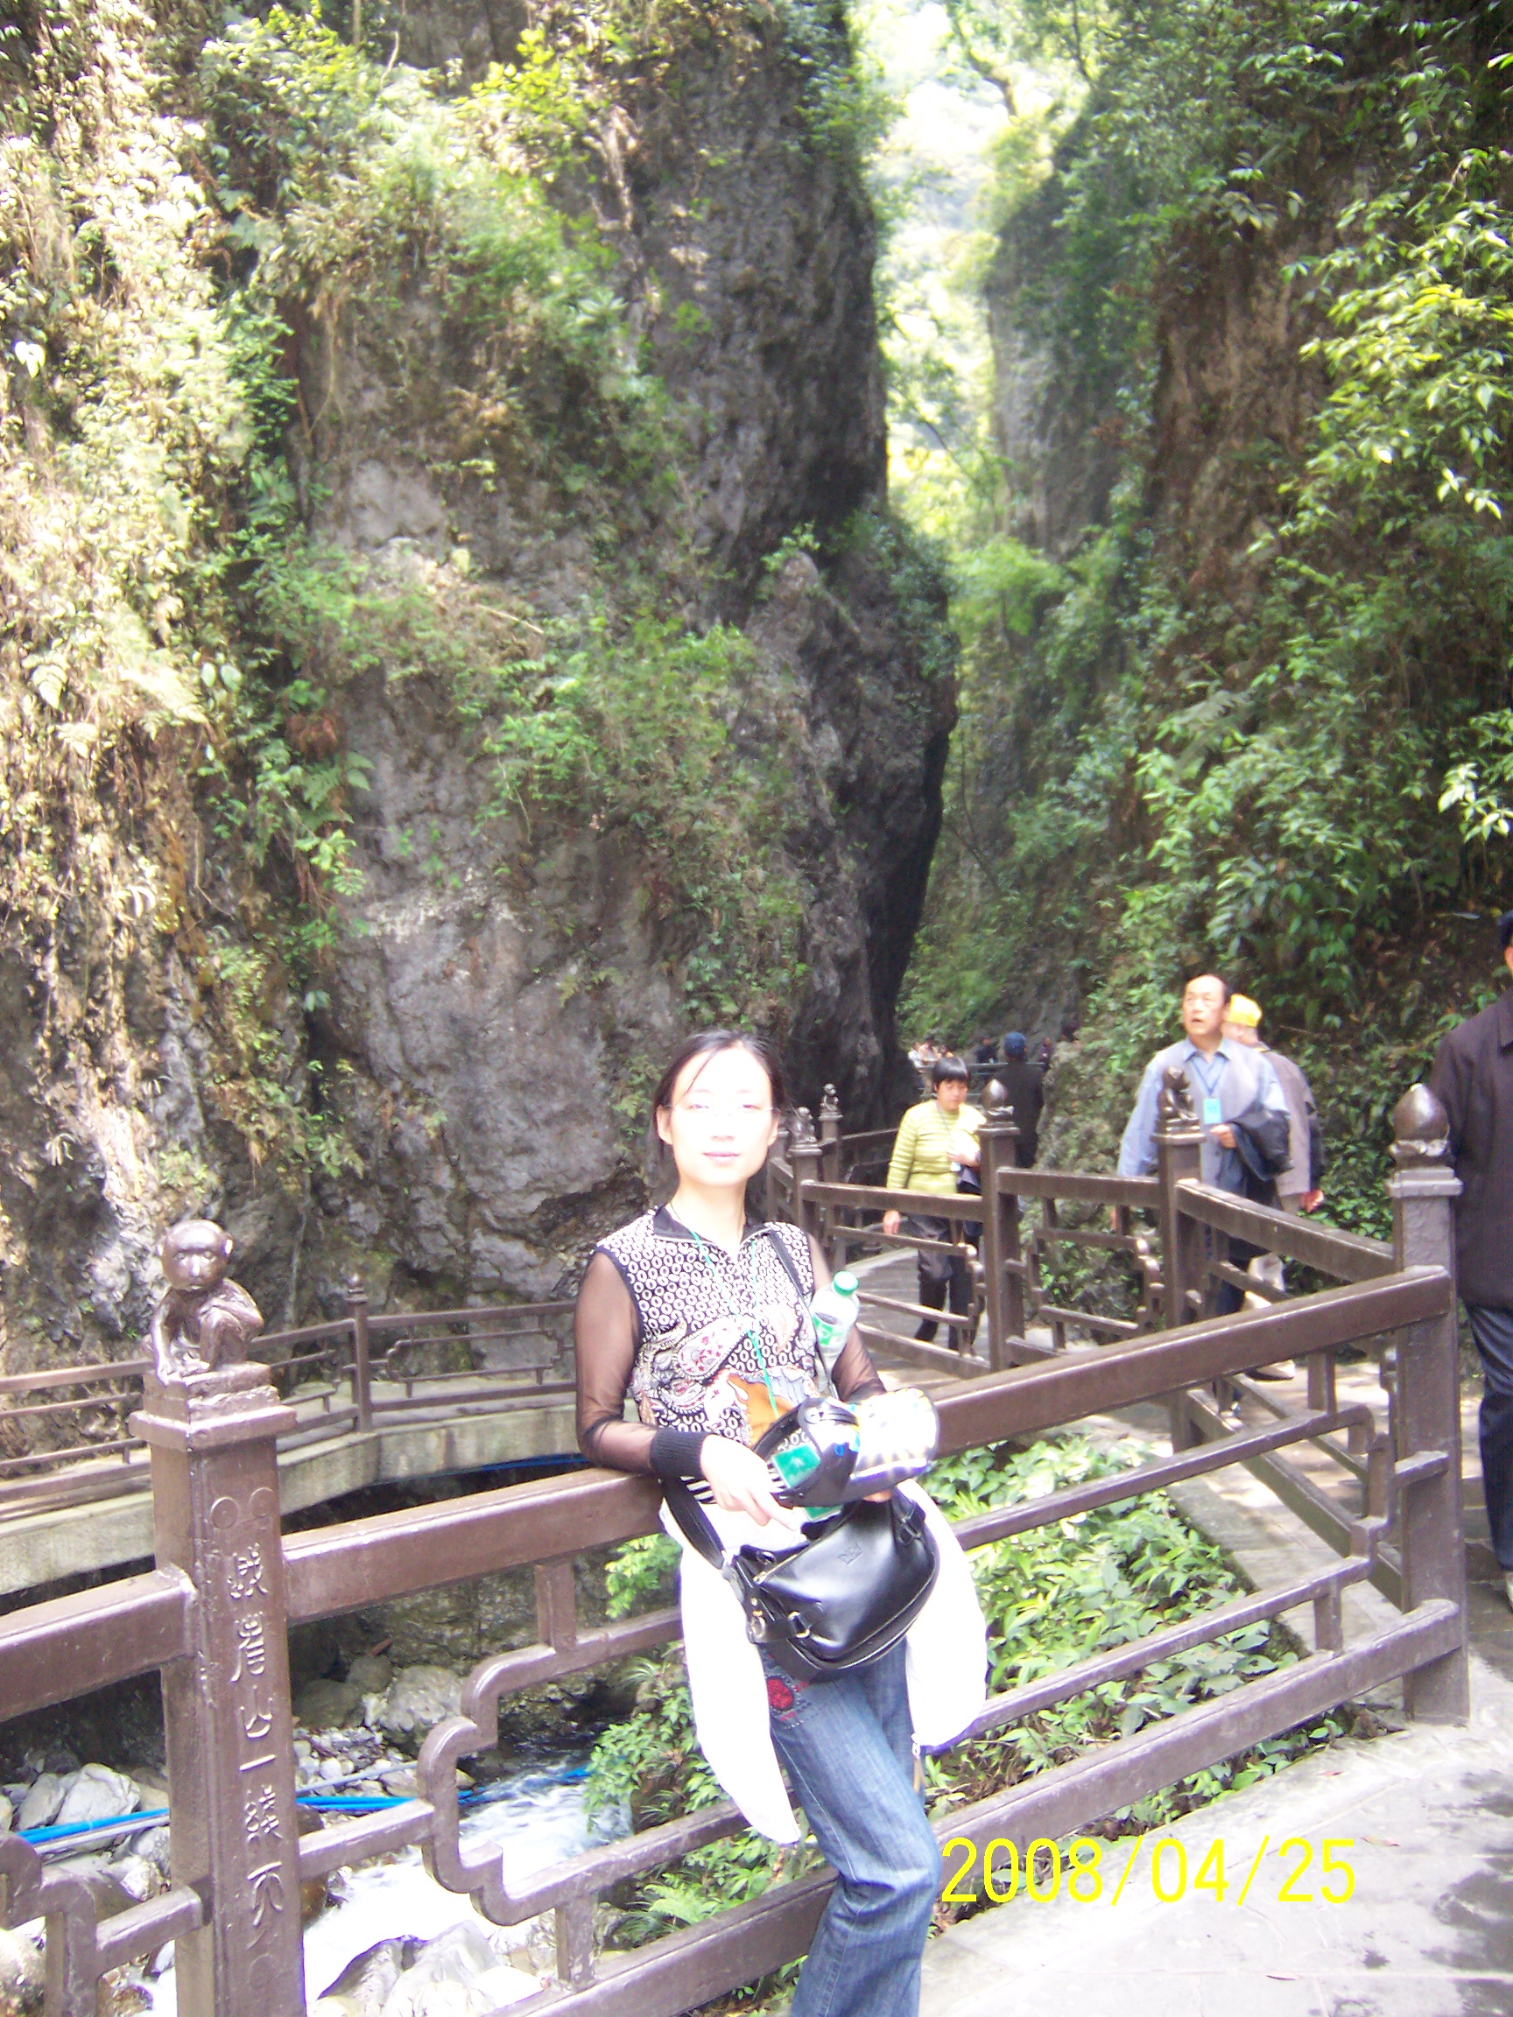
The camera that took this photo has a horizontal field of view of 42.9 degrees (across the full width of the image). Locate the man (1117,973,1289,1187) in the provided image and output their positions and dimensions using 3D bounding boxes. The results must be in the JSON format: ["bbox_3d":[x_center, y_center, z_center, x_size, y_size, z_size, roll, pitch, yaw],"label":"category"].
[{"bbox_3d":[1.666,0.703,7.120,0.630,1.660,0.440,-2,2,5],"label":"man"}]

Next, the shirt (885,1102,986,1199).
[{"bbox_3d":[0.881,0.694,9.350,0.470,0.510,0.280,-3,2,-16],"label":"shirt"}]

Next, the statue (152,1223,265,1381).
[{"bbox_3d":[-0.691,0.366,2.420,0.112,0.192,0.115,-2,2,6],"label":"statue"}]

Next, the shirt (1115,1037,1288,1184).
[{"bbox_3d":[1.642,0.409,7.080,0.620,0.640,0.340,-2,2,5],"label":"shirt"}]

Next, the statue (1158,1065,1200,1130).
[{"bbox_3d":[1.445,0.307,6.580,0.130,0.215,0.115,-1,2,34],"label":"statue"}]

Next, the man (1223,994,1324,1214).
[{"bbox_3d":[2.260,0.784,8.500,0.430,1.670,0.470,0,3,44],"label":"man"}]

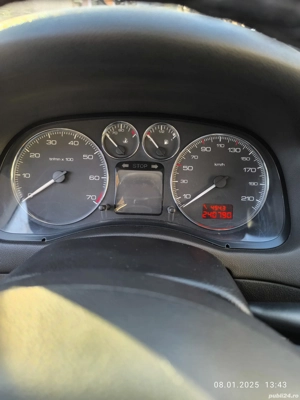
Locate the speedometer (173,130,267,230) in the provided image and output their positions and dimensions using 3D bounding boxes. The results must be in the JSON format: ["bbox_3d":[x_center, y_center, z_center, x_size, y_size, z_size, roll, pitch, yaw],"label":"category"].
[{"bbox_3d":[0.076,-0.020,0.287,0.105,0.105,0.020,2,-2,0],"label":"speedometer"}]

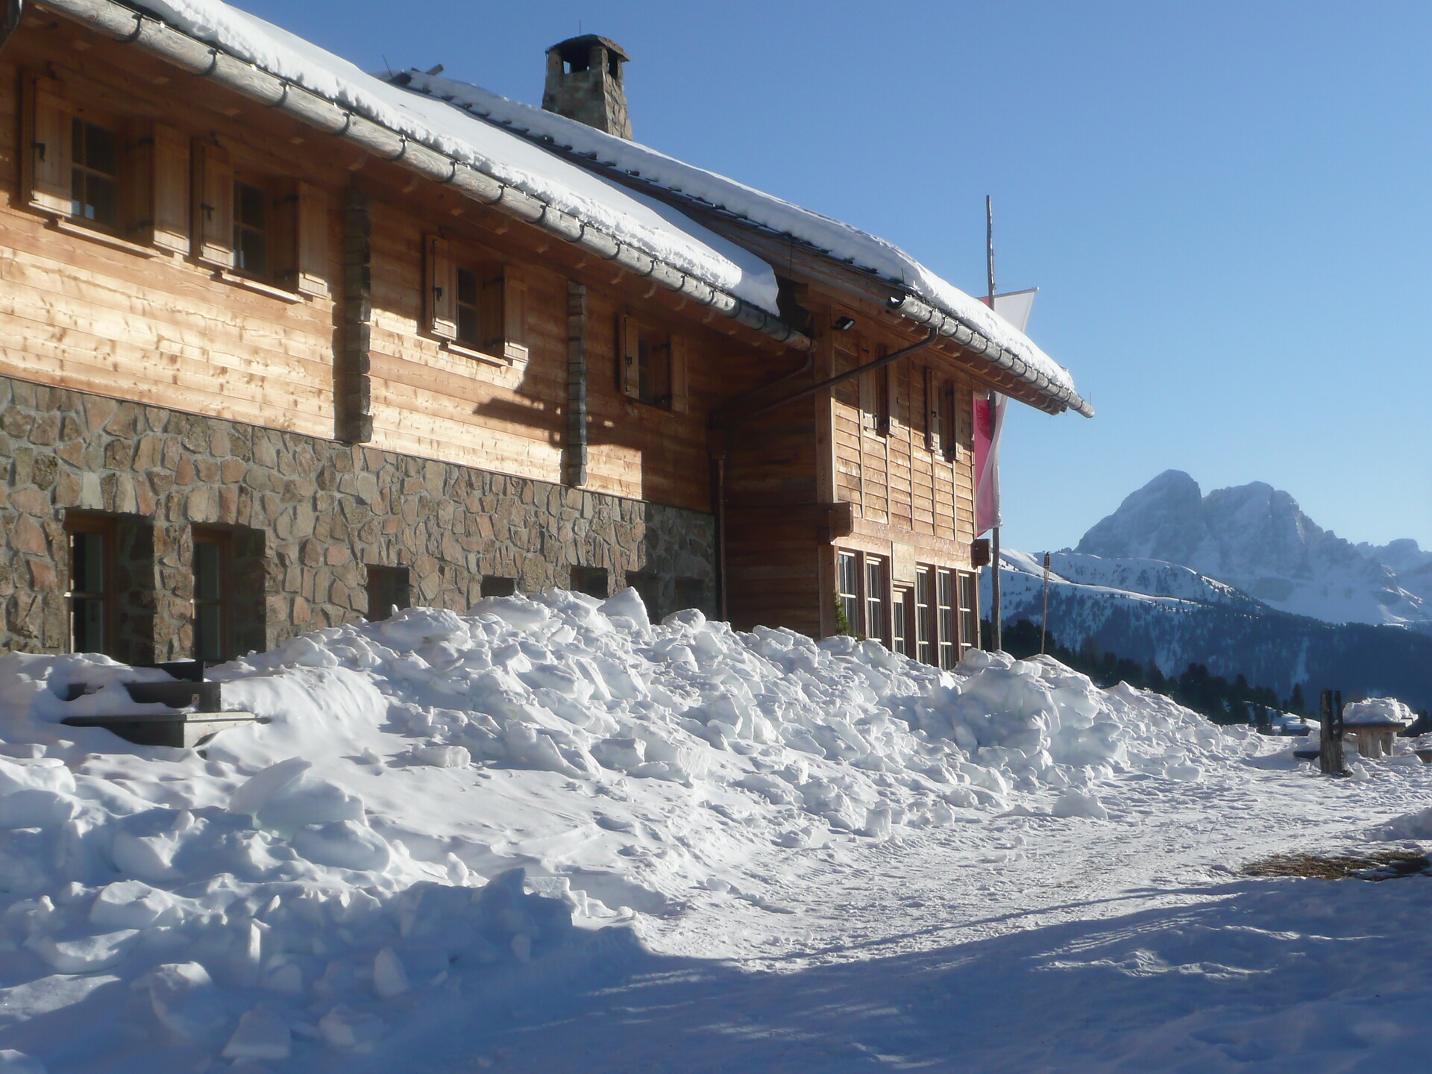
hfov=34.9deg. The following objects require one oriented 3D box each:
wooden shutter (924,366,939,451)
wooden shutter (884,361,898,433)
[{"bbox_3d":[3.183,-1.823,33.303,0.075,1.187,0.470,-3,-4,19],"label":"wooden shutter"},{"bbox_3d":[2.390,-1.960,31.063,0.075,1.187,0.470,-3,-4,19],"label":"wooden shutter"}]

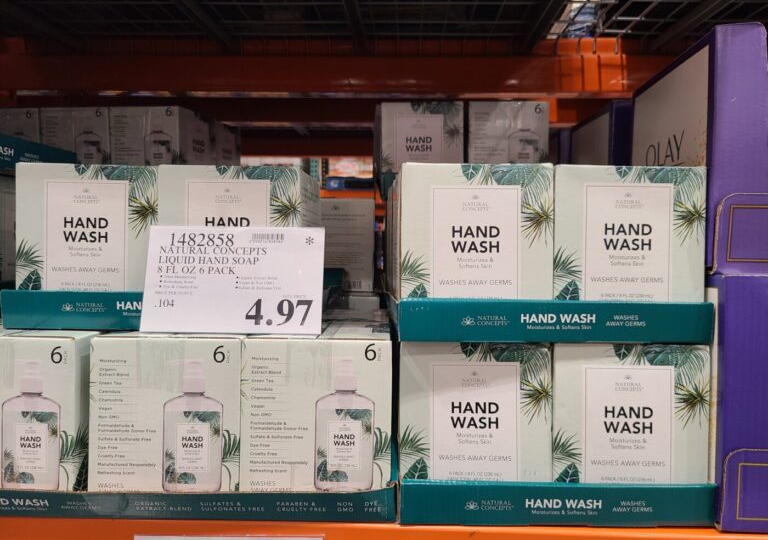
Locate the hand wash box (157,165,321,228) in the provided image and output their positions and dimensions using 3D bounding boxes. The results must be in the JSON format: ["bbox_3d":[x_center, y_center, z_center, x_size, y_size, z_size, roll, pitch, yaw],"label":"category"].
[{"bbox_3d":[-0.157,-0.021,0.663,0.146,0.172,0.146,1,1,1],"label":"hand wash box"}]

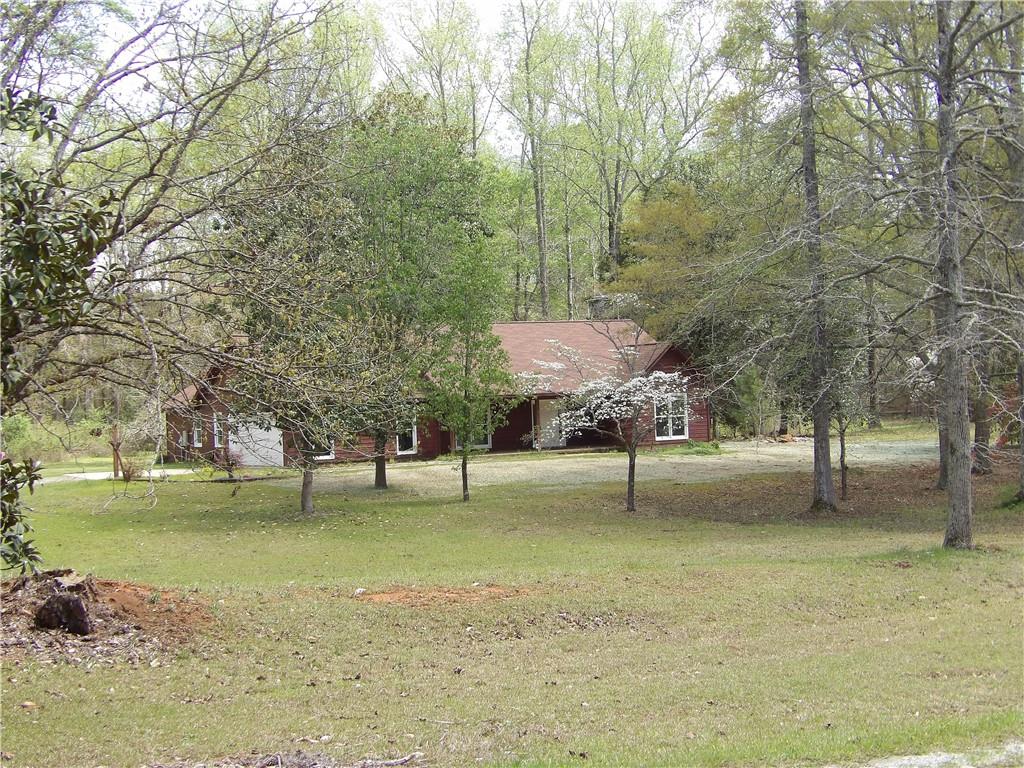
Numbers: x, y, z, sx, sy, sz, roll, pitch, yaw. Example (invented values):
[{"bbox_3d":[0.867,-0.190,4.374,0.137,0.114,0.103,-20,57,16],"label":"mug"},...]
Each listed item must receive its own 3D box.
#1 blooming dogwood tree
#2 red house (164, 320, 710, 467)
[{"bbox_3d":[2.134,1.062,30.000,2.600,2.680,2.600,-2,0,0],"label":"blooming dogwood tree"},{"bbox_3d":[-3.544,0.223,74.361,21.800,6.250,14.200,-2,0,-32],"label":"red house"}]

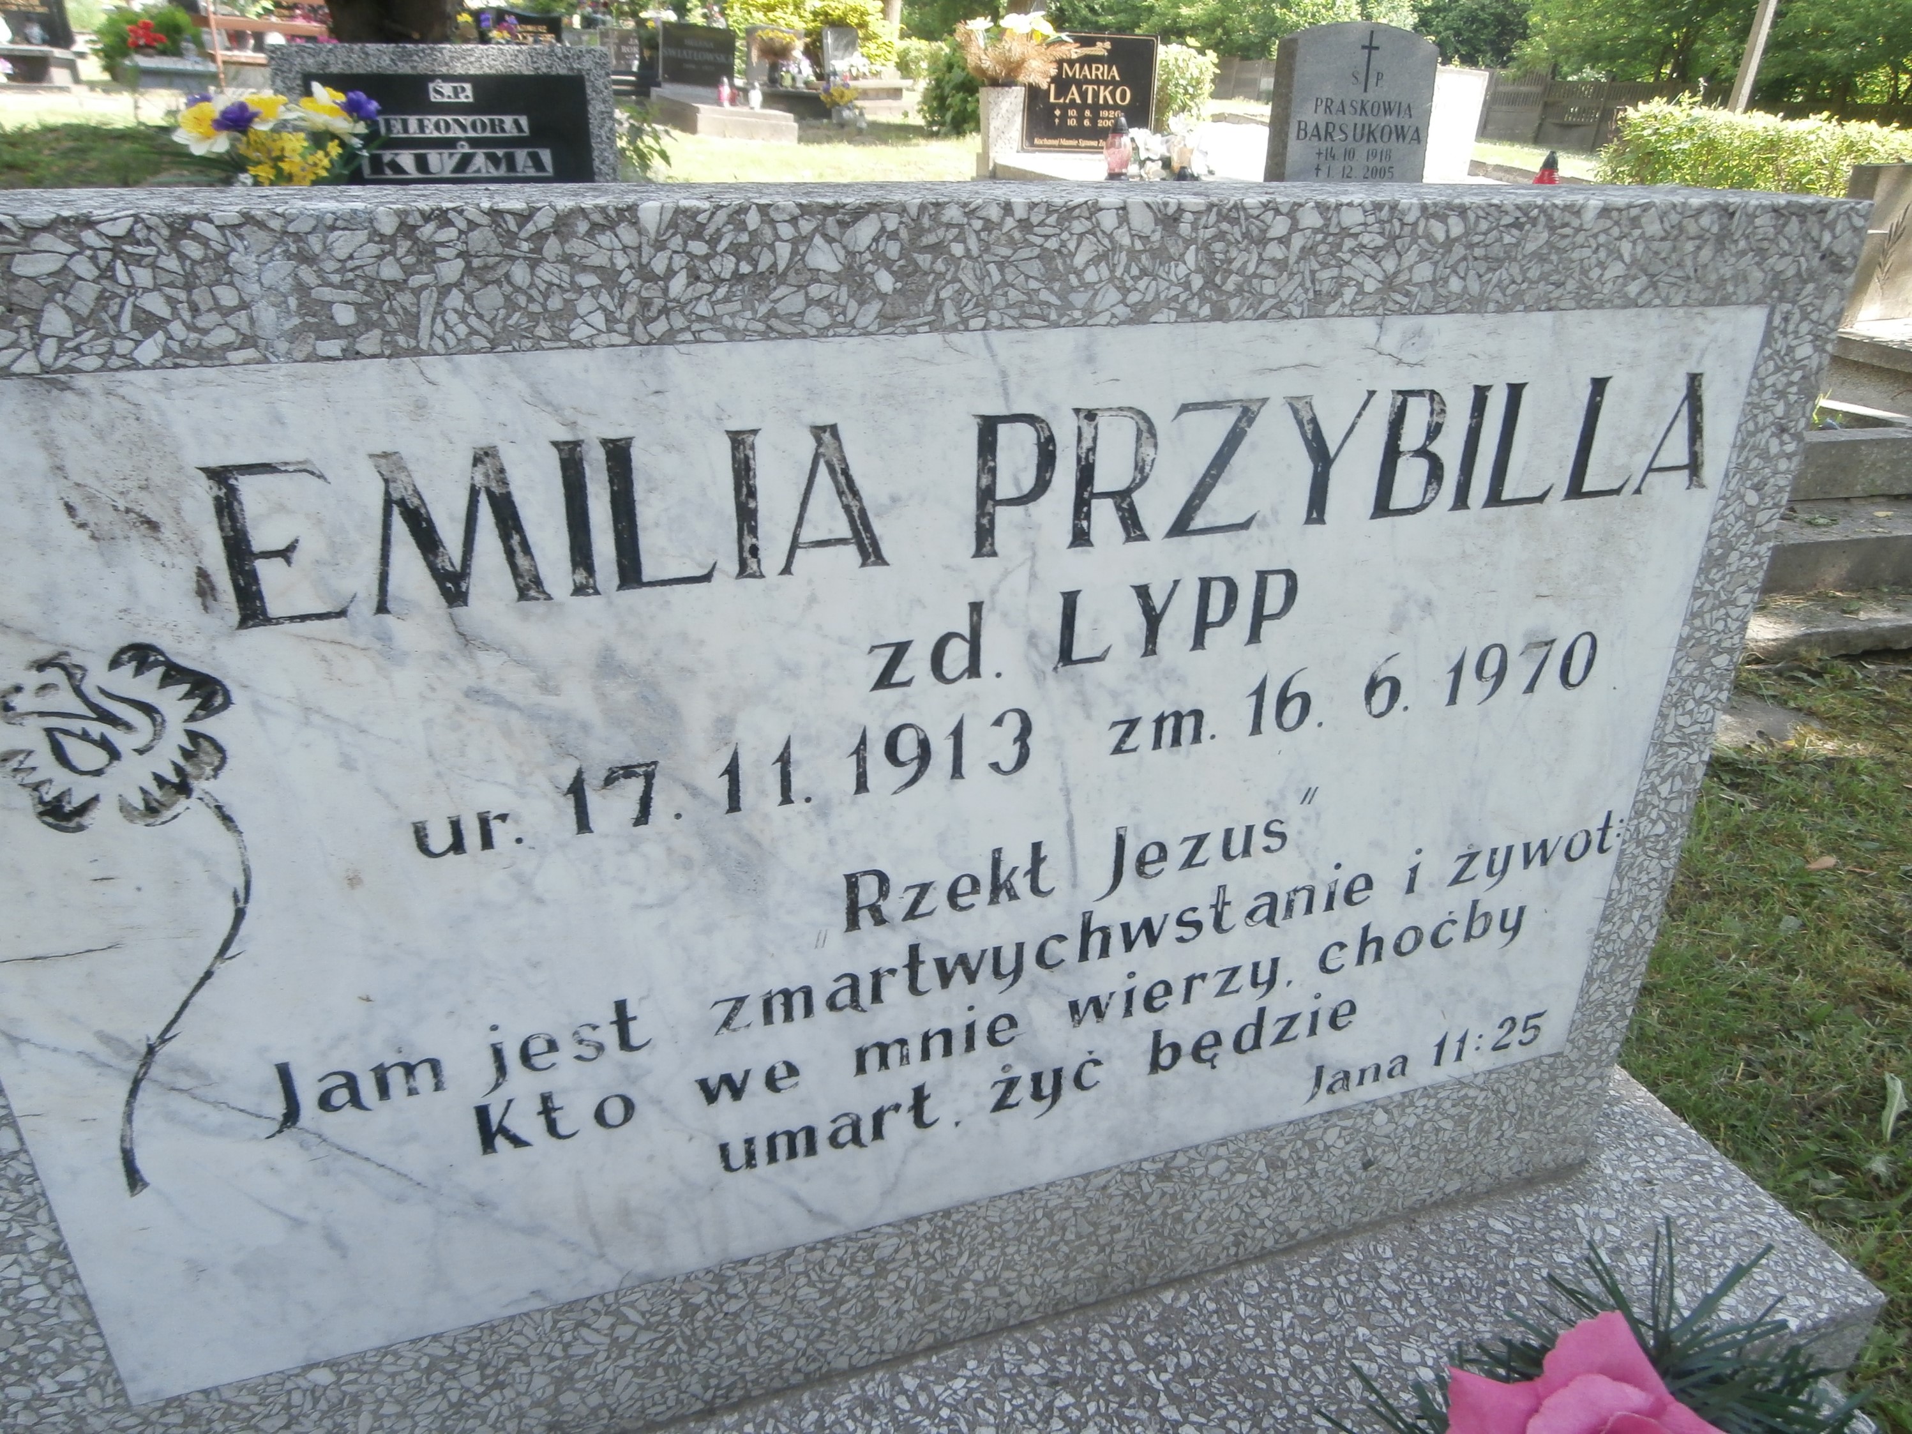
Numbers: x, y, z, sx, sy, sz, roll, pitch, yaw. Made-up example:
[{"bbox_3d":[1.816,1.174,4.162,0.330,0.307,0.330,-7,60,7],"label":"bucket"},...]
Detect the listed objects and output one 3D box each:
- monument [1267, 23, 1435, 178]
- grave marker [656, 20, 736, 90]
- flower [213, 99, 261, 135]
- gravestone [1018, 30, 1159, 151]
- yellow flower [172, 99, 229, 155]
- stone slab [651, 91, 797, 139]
[{"bbox_3d":[1.266,-1.852,4.273,0.495,0.680,0.110,-8,29,-19],"label":"monument"},{"bbox_3d":[-2.398,-6.088,12.233,0.690,0.500,0.090,-8,29,-19],"label":"grave marker"},{"bbox_3d":[-1.276,-1.065,2.350,0.076,0.056,0.070,-10,30,-22],"label":"flower"},{"bbox_3d":[0.514,-2.408,5.122,0.530,0.400,0.070,-8,29,-19],"label":"gravestone"},{"bbox_3d":[-1.340,-1.046,2.350,0.090,0.087,0.075,-10,30,-22],"label":"yellow flower"},{"bbox_3d":[-2.111,-5.417,11.890,0.850,0.240,1.700,-10,30,-22],"label":"stone slab"}]

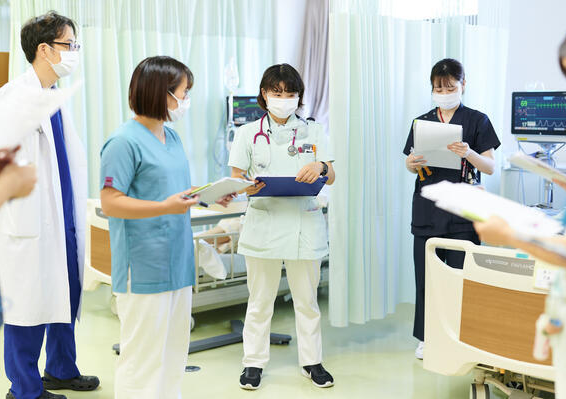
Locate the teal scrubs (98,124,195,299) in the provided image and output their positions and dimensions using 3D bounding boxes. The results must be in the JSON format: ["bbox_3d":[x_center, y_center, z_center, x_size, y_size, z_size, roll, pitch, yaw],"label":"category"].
[{"bbox_3d":[-0.556,0.021,3.440,0.290,0.699,0.440,3,7,32],"label":"teal scrubs"}]

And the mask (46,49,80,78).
[{"bbox_3d":[-1.008,-0.621,3.816,0.110,0.120,0.140,11,9,21],"label":"mask"}]

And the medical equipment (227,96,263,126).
[{"bbox_3d":[-0.282,-0.714,7.074,0.385,0.320,0.170,1,6,12],"label":"medical equipment"}]

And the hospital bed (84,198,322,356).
[{"bbox_3d":[-0.255,0.317,5.745,2.120,0.830,0.970,-6,8,-44],"label":"hospital bed"}]

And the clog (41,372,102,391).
[{"bbox_3d":[-1.040,0.863,4.068,0.283,0.098,0.108,1,6,11],"label":"clog"}]

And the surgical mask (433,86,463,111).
[{"bbox_3d":[0.842,-0.520,4.289,0.150,0.120,0.095,2,16,22],"label":"surgical mask"}]

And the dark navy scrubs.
[{"bbox_3d":[0.908,0.143,4.448,0.510,1.284,0.320,2,6,20],"label":"dark navy scrubs"}]

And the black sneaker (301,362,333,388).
[{"bbox_3d":[0.156,0.846,4.141,0.098,0.100,0.255,-4,7,-30],"label":"black sneaker"}]

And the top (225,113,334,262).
[{"bbox_3d":[-0.017,-0.063,4.018,0.490,0.681,0.290,-1,6,-3],"label":"top"}]

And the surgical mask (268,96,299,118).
[{"bbox_3d":[0.002,-0.427,3.890,0.150,0.105,0.090,0,14,-2],"label":"surgical mask"}]

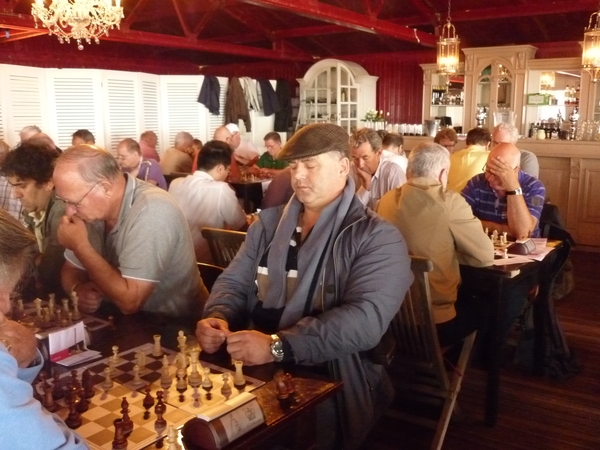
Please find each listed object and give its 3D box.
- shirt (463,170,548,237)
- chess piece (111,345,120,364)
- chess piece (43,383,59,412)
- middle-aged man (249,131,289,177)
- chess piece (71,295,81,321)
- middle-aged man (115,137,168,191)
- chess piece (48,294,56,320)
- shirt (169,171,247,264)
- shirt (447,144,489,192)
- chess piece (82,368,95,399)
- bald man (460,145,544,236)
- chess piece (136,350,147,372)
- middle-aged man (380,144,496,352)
[{"bbox_3d":[1.239,-0.059,3.433,0.500,0.560,0.360,7,12,36],"label":"shirt"},{"bbox_3d":[-0.516,0.360,1.591,0.028,0.049,0.028,7,12,36],"label":"chess piece"},{"bbox_3d":[-0.583,0.399,1.332,0.033,0.062,0.033,7,12,36],"label":"chess piece"},{"bbox_3d":[-0.270,-0.267,5.650,0.550,1.260,0.800,5,12,30],"label":"middle-aged man"},{"bbox_3d":[-0.772,0.275,1.958,0.034,0.092,0.034,7,12,36],"label":"chess piece"},{"bbox_3d":[-1.250,-0.024,4.350,0.800,1.250,0.550,-10,14,-42],"label":"middle-aged man"},{"bbox_3d":[-0.862,0.279,1.982,0.031,0.078,0.031,7,12,36],"label":"chess piece"},{"bbox_3d":[-0.515,-0.030,3.150,0.460,0.600,0.350,6,12,33],"label":"shirt"},{"bbox_3d":[1.193,-0.276,4.100,0.480,0.620,0.350,5,11,30],"label":"shirt"},{"bbox_3d":[-0.516,0.386,1.393,0.030,0.066,0.033,7,12,36],"label":"chess piece"},{"bbox_3d":[1.224,0.173,3.384,0.540,1.280,0.740,7,12,36],"label":"bald man"},{"bbox_3d":[-0.399,0.340,1.434,0.031,0.051,0.028,-8,12,-36],"label":"chess piece"},{"bbox_3d":[0.630,0.293,2.627,0.530,1.330,0.700,7,12,36],"label":"middle-aged man"}]

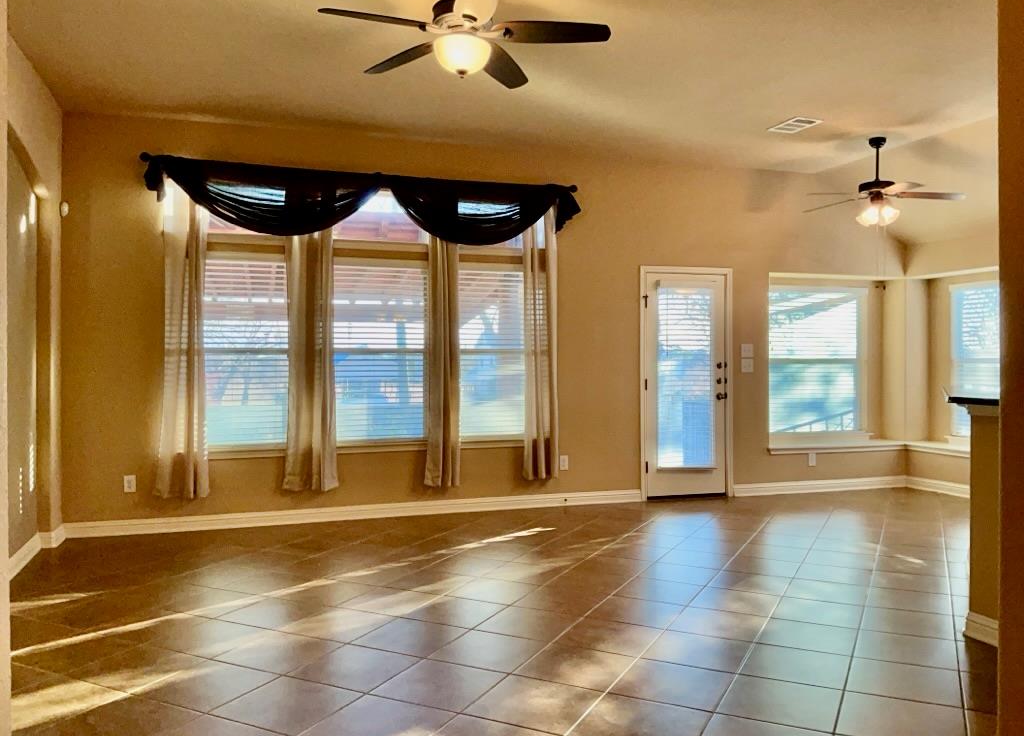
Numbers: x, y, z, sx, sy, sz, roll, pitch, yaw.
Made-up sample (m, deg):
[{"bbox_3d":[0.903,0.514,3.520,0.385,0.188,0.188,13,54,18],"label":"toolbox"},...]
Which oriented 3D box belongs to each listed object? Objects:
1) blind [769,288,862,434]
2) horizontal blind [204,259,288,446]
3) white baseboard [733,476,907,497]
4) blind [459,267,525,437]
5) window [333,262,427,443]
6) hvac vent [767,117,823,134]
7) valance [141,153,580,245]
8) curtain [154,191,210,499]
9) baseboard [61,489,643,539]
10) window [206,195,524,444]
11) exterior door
[{"bbox_3d":[3.067,-0.077,8.027,1.152,1.497,0.090,0,0,-18],"label":"blind"},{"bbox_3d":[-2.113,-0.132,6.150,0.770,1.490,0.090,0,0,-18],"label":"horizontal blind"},{"bbox_3d":[2.995,1.110,7.656,1.990,0.108,0.025,0,0,-18],"label":"white baseboard"},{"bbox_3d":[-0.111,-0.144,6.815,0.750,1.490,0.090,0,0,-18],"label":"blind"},{"bbox_3d":[-1.090,-0.138,6.490,0.865,1.490,0.090,0,0,-18],"label":"window"},{"bbox_3d":[2.189,-1.871,6.183,0.250,0.025,0.340,0,0,-18],"label":"hvac vent"},{"bbox_3d":[-1.052,-1.284,6.338,3.455,0.560,0.160,0,0,-18],"label":"valance"},{"bbox_3d":[-2.432,-0.228,5.886,0.380,2.355,0.120,0,0,-18],"label":"curtain"},{"bbox_3d":[-1.011,1.151,6.426,4.600,0.110,0.025,0,0,-18],"label":"baseboard"},{"bbox_3d":[-1.101,-0.431,6.477,2.900,2.105,0.110,0,0,-18],"label":"window"},{"bbox_3d":[1.589,0.155,7.326,0.865,2.070,0.070,0,0,-18],"label":"exterior door"}]

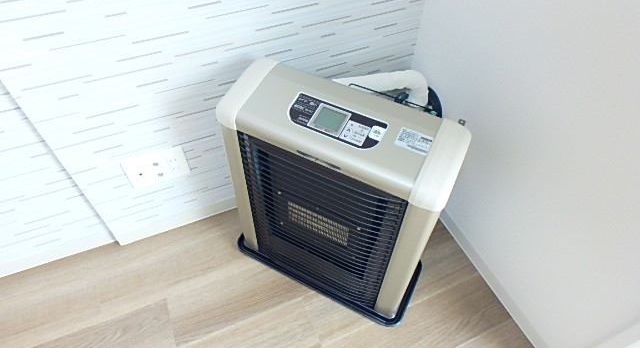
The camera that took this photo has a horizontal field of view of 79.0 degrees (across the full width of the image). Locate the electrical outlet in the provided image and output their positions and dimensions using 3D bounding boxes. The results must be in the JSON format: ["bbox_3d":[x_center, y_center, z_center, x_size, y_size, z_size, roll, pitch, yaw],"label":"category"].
[{"bbox_3d":[-0.457,-0.016,1.096,0.163,0.116,0.010,-18,52,-16],"label":"electrical outlet"}]

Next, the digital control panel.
[{"bbox_3d":[0.028,-0.104,0.784,0.210,0.008,0.086,22,68,17],"label":"digital control panel"}]

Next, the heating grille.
[{"bbox_3d":[-0.010,0.146,0.989,0.395,0.528,0.036,22,53,17],"label":"heating grille"}]

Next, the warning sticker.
[{"bbox_3d":[0.180,-0.062,0.744,0.064,0.004,0.041,22,68,17],"label":"warning sticker"}]

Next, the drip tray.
[{"bbox_3d":[0.034,0.257,1.252,0.557,0.022,0.251,22,53,17],"label":"drip tray"}]

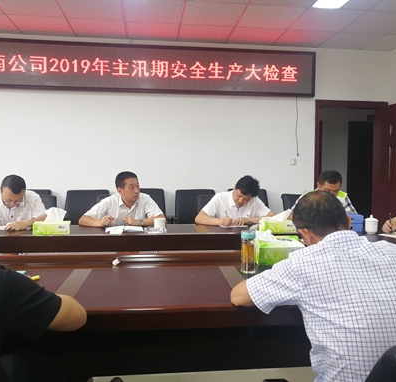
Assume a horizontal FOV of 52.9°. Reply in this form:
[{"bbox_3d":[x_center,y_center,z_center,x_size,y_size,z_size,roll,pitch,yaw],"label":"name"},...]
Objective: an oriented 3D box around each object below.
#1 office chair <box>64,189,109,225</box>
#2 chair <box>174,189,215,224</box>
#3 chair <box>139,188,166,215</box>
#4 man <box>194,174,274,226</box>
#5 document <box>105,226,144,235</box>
[{"bbox_3d":[-1.194,0.473,4.239,0.580,0.950,0.620,0,3,-10],"label":"office chair"},{"bbox_3d":[0.004,0.474,4.410,0.580,0.950,0.620,0,3,-10],"label":"chair"},{"bbox_3d":[-0.595,0.472,4.370,0.580,0.950,0.620,0,3,-7],"label":"chair"},{"bbox_3d":[0.272,0.439,3.160,0.590,1.140,0.700,0,3,-7],"label":"man"},{"bbox_3d":[-0.495,0.256,2.707,0.265,0.018,0.230,0,3,-7],"label":"document"}]

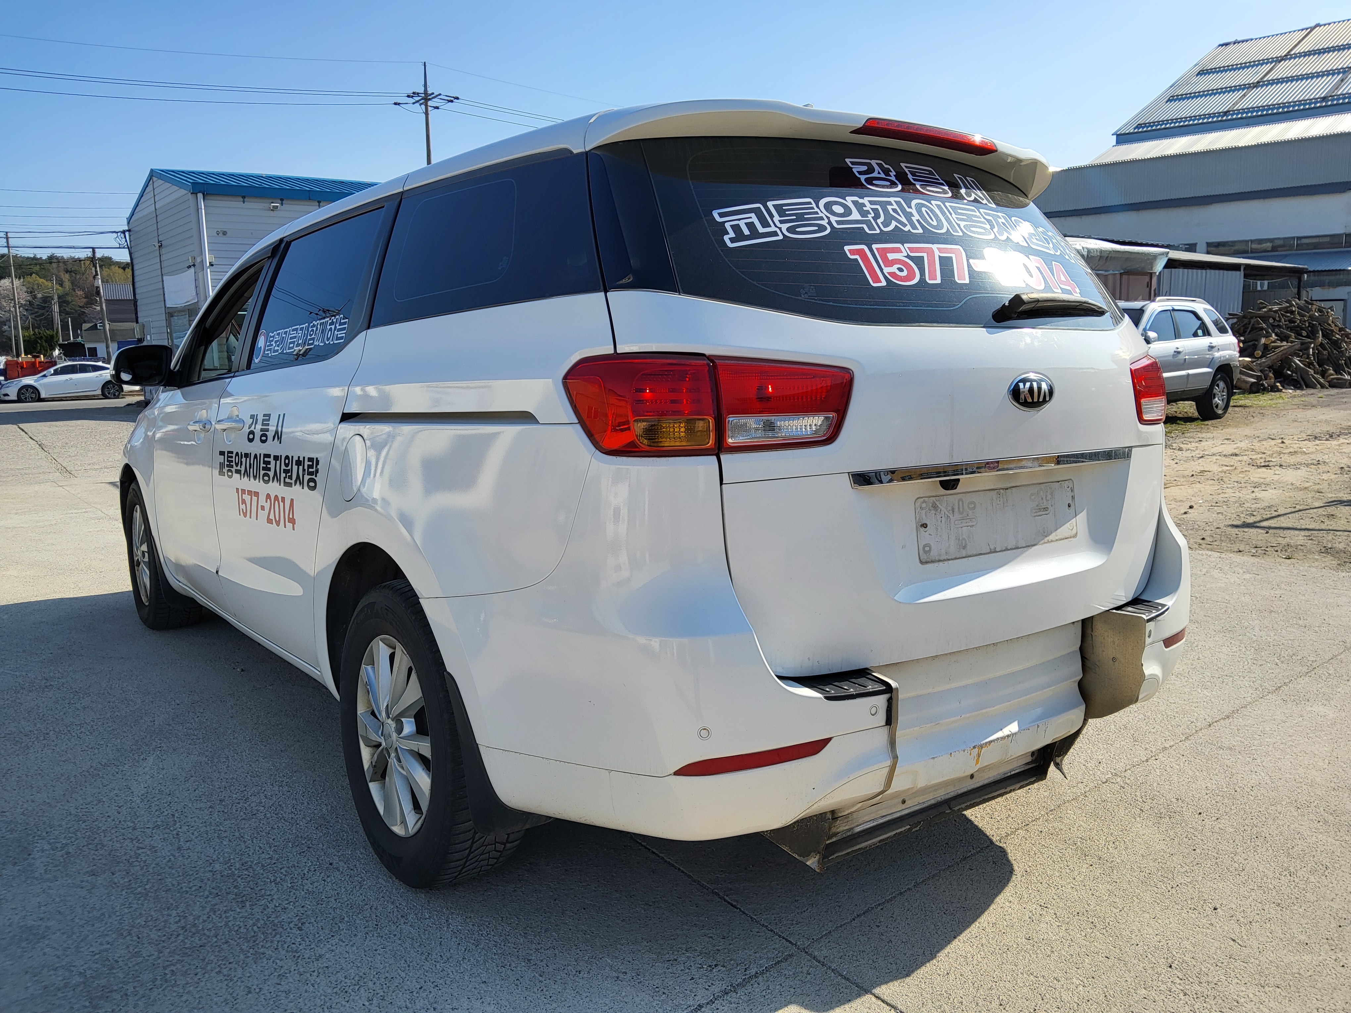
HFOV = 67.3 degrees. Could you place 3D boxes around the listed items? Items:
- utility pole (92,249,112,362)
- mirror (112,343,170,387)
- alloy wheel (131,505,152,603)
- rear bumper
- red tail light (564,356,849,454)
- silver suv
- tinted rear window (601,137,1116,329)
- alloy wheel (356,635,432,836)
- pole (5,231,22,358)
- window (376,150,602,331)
[{"bbox_3d":[-34.047,-11.061,60.542,0.300,8.430,0.300,-6,8,-11],"label":"utility pole"},{"bbox_3d":[-2.030,-0.543,3.875,0.240,0.175,0.140,-6,9,-37],"label":"mirror"},{"bbox_3d":[-2.425,0.218,4.792,0.150,0.460,0.460,-6,9,-37],"label":"alloy wheel"},{"bbox_3d":[0.510,0.182,2.247,1.950,0.680,0.730,-6,9,-37],"label":"rear bumper"},{"bbox_3d":[0.062,-0.168,1.643,0.500,0.165,0.145,-4,8,-26],"label":"red tail light"},{"bbox_3d":[6.074,-2.039,14.226,4.350,1.690,1.830,-6,9,-35],"label":"silver suv"},{"bbox_3d":[0.579,-0.516,2.062,1.720,0.380,0.190,-6,-18,-37],"label":"tinted rear window"},{"bbox_3d":[-0.600,0.519,2.354,0.150,0.460,0.460,-6,9,-37],"label":"alloy wheel"},{"bbox_3d":[-47.174,-13.956,72.718,0.300,11.130,0.300,-4,8,-11],"label":"pole"},{"bbox_3d":[-0.359,-0.467,1.835,0.070,0.270,0.800,13,-4,-41],"label":"window"}]

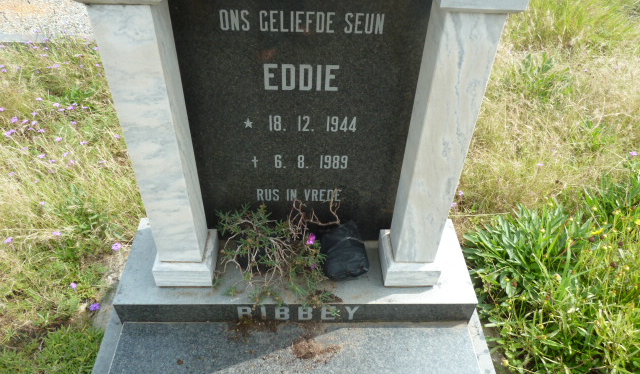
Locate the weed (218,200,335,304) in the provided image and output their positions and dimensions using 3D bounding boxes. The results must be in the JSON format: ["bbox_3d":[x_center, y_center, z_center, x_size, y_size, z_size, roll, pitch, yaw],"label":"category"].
[{"bbox_3d":[-0.110,0.159,1.149,0.283,0.180,0.180,0,42,-3],"label":"weed"}]

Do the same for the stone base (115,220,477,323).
[{"bbox_3d":[-0.058,0.228,1.280,0.900,0.096,0.290,0,42,-3],"label":"stone base"}]

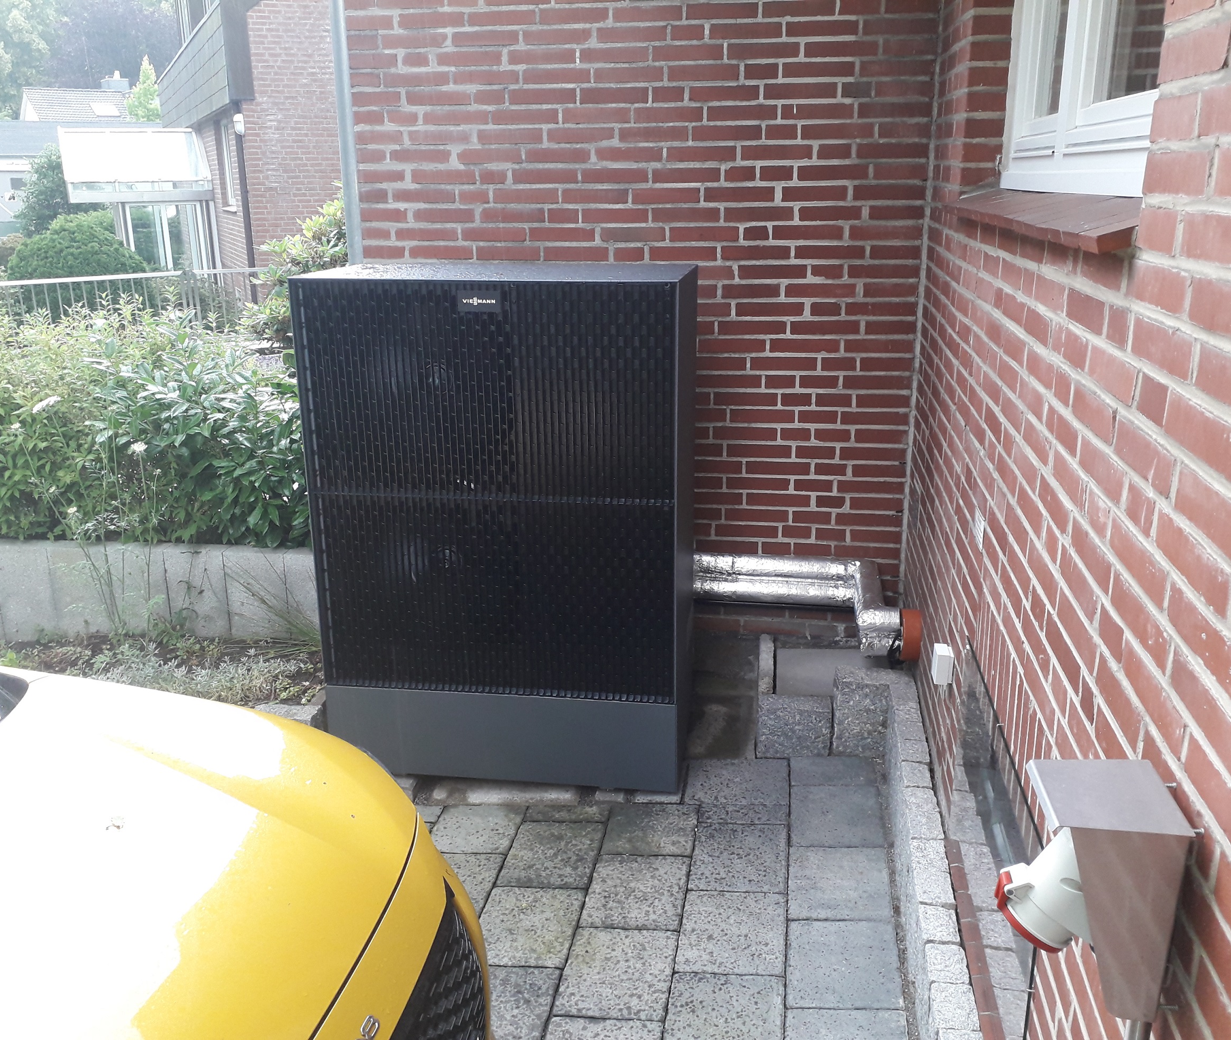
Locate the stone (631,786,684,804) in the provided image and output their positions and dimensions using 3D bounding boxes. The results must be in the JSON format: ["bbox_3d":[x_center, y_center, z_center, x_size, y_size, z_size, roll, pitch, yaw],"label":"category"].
[{"bbox_3d":[0.146,0.915,3.511,0.160,0.070,0.125,-3,18,11],"label":"stone"}]

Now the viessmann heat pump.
[{"bbox_3d":[-0.337,-0.002,3.579,1.144,1.600,0.600,2,18,8],"label":"viessmann heat pump"}]

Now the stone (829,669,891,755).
[{"bbox_3d":[0.810,0.638,3.610,0.185,0.265,0.130,2,17,9],"label":"stone"}]

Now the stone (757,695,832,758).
[{"bbox_3d":[0.587,0.683,3.566,0.230,0.185,0.100,2,18,9],"label":"stone"}]

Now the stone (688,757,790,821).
[{"bbox_3d":[0.394,0.900,3.476,0.329,0.070,0.385,-3,18,11],"label":"stone"}]

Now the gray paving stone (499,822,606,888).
[{"bbox_3d":[-0.182,1.033,3.248,0.271,0.070,0.327,-3,18,11],"label":"gray paving stone"}]

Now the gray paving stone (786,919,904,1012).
[{"bbox_3d":[0.569,1.135,2.713,0.275,0.060,0.315,0,18,10],"label":"gray paving stone"}]

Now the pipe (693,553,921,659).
[{"bbox_3d":[0.597,0.286,3.742,0.805,0.190,0.570,2,18,8],"label":"pipe"}]

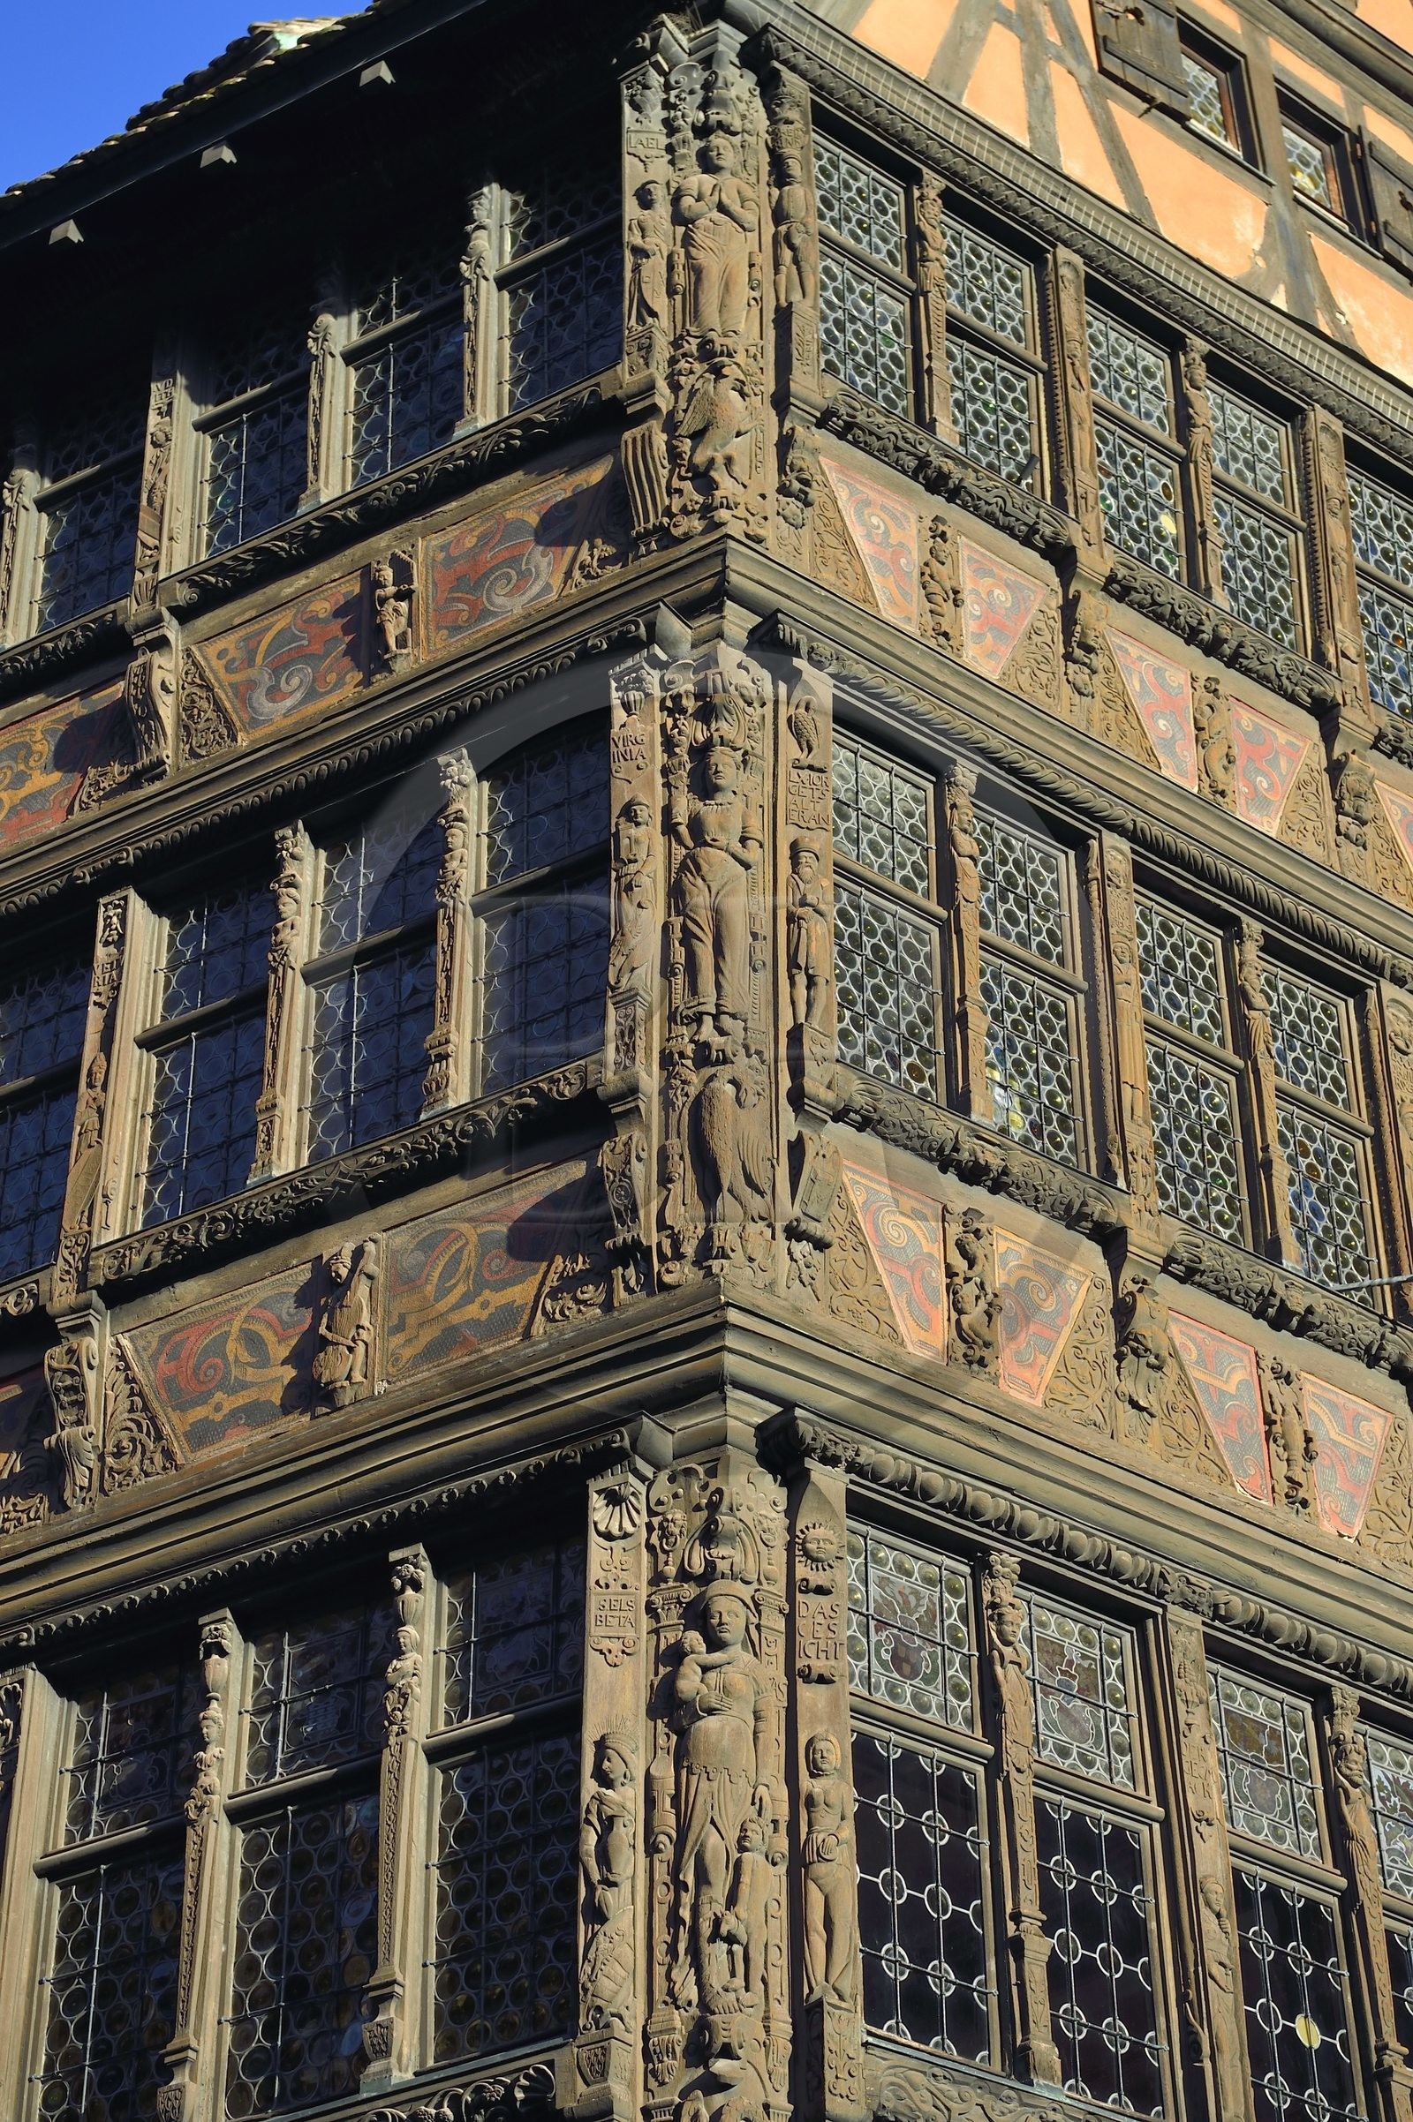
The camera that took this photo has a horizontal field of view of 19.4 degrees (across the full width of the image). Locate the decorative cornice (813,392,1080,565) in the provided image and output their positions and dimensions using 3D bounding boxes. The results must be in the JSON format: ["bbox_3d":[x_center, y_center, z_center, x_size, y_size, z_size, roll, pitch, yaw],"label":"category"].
[{"bbox_3d":[0.880,-2.088,15.224,1.170,0.180,0.160,25,-43,-31],"label":"decorative cornice"}]

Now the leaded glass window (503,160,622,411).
[{"bbox_3d":[-0.498,-2.837,15.008,0.589,1.218,0.080,-21,-41,26],"label":"leaded glass window"}]

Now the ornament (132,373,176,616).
[{"bbox_3d":[-2.134,-2.229,16.142,0.147,1.404,0.120,-21,-41,25],"label":"ornament"}]

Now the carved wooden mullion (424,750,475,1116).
[{"bbox_3d":[-0.804,-0.401,13.330,0.144,1.495,0.140,-21,-41,26],"label":"carved wooden mullion"}]

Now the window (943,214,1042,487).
[{"bbox_3d":[1.090,-2.732,16.037,0.559,1.439,0.080,25,-44,-30],"label":"window"}]

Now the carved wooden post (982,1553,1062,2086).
[{"bbox_3d":[0.835,2.106,11.525,0.140,1.580,0.130,25,-44,-30],"label":"carved wooden post"}]

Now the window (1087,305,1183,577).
[{"bbox_3d":[1.628,-2.391,15.852,0.500,1.260,0.080,25,-44,-30],"label":"window"}]

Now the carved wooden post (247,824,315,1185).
[{"bbox_3d":[-1.369,-0.176,13.529,0.130,1.430,0.140,-21,-41,25],"label":"carved wooden post"}]

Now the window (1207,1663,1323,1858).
[{"bbox_3d":[1.739,2.224,13.081,0.560,0.560,0.080,25,-43,-31],"label":"window"}]

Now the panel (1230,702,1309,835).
[{"bbox_3d":[2.178,-1.079,15.875,0.480,0.610,0.050,25,-43,-31],"label":"panel"}]

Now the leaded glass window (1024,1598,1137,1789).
[{"bbox_3d":[1.076,1.854,12.123,0.490,0.550,0.080,25,-44,-30],"label":"leaded glass window"}]

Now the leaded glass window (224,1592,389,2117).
[{"bbox_3d":[-1.166,2.355,12.275,0.550,1.600,0.080,-21,-41,26],"label":"leaded glass window"}]

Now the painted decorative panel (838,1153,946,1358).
[{"bbox_3d":[0.592,0.650,13.013,0.430,0.620,0.050,25,-43,-31],"label":"painted decorative panel"}]

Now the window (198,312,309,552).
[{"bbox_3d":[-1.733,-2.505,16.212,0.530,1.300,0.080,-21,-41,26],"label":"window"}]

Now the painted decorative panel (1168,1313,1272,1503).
[{"bbox_3d":[1.616,1.113,13.143,0.412,0.589,0.050,25,-43,-31],"label":"painted decorative panel"}]

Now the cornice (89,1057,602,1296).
[{"bbox_3d":[-1.116,0.374,12.863,1.950,0.150,0.150,-21,-41,25],"label":"cornice"}]

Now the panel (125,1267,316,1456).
[{"bbox_3d":[-1.532,0.988,12.937,0.819,0.574,0.050,-21,-41,26],"label":"panel"}]

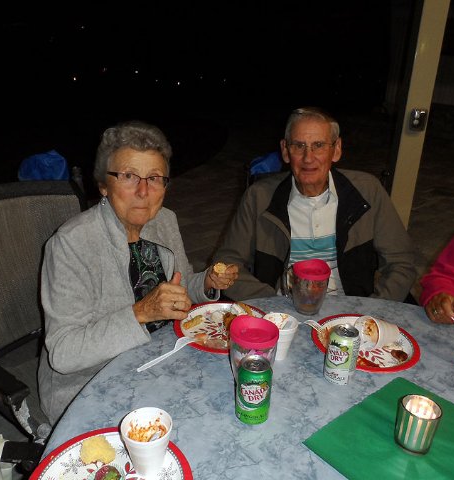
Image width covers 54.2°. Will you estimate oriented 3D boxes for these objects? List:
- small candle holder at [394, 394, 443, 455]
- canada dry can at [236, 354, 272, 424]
[{"bbox_3d":[0.343,0.336,0.803,0.068,0.085,0.068,3,20,0],"label":"small candle holder"},{"bbox_3d":[0.052,0.287,0.846,0.066,0.122,0.066,2,20,-1],"label":"canada dry can"}]

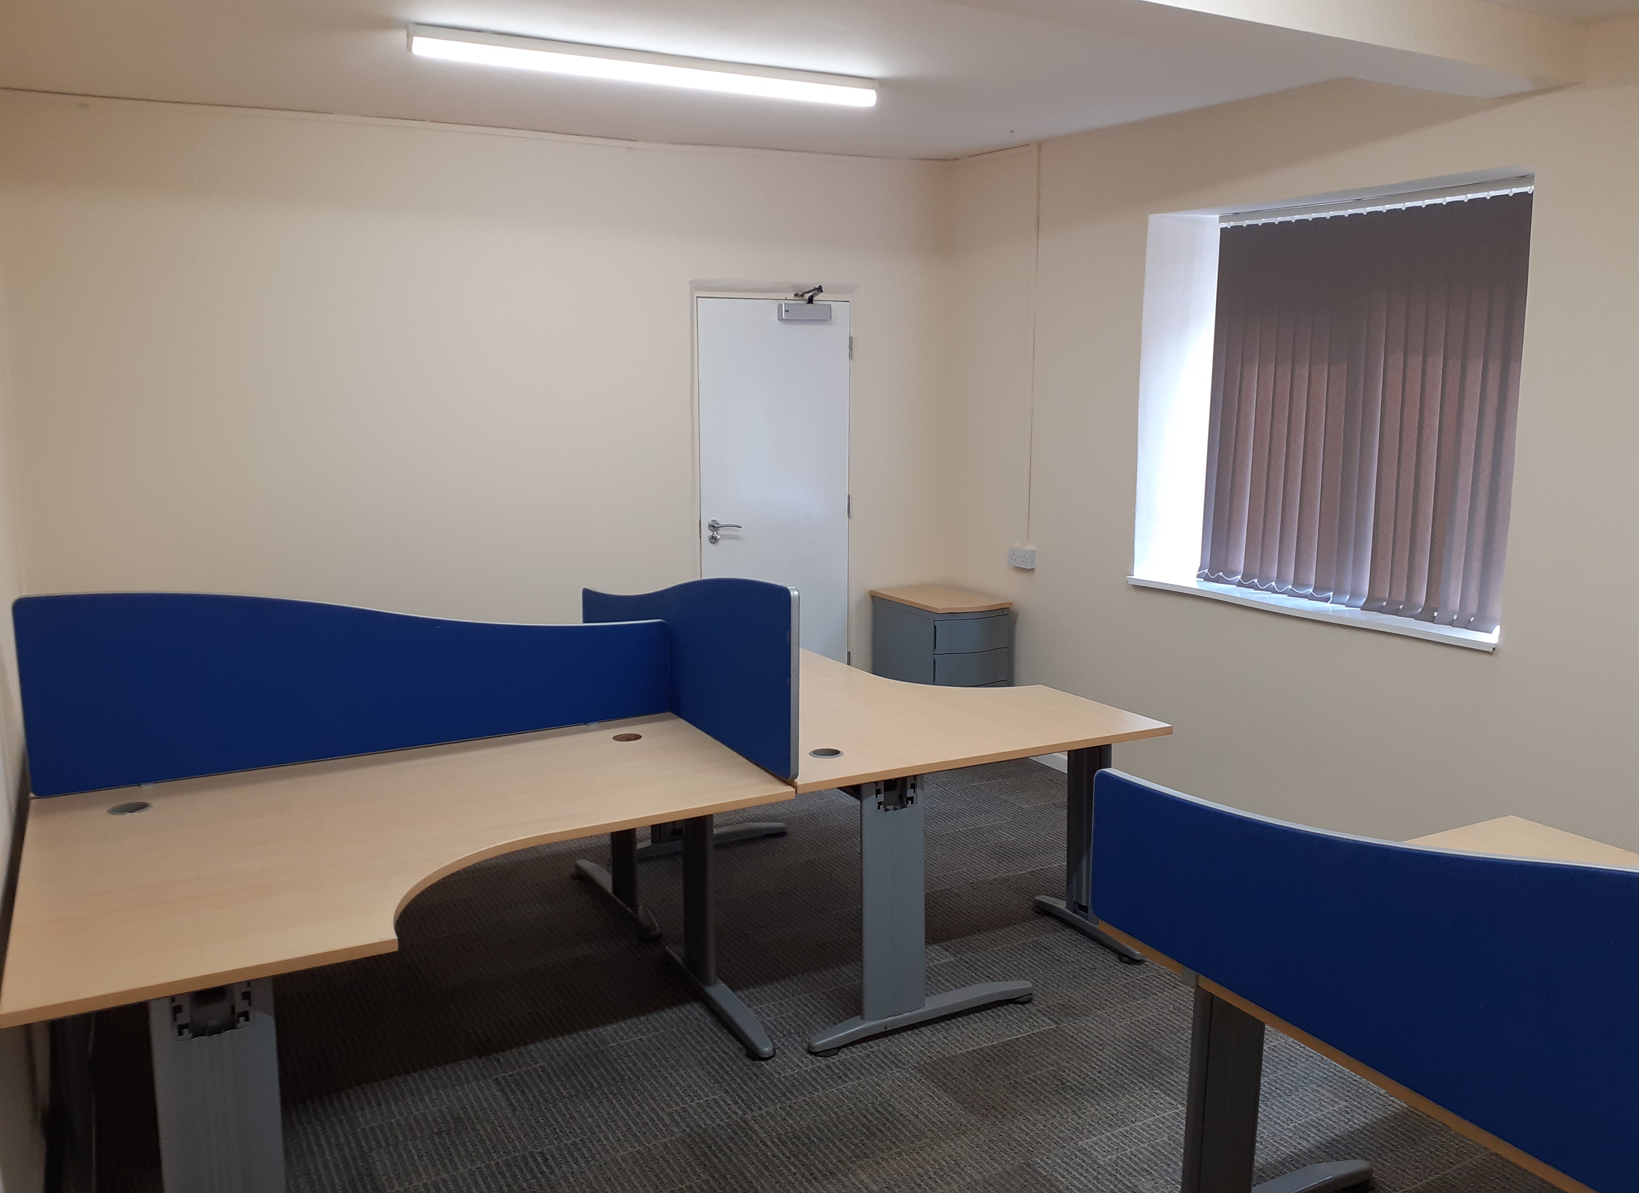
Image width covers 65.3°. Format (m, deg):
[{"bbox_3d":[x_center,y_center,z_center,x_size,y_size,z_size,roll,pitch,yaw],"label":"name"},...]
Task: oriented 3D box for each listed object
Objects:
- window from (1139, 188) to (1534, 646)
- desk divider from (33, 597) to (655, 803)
[{"bbox_3d":[1.750,-0.644,4.415,0.300,1.430,1.550,-6,11,-29],"label":"window"},{"bbox_3d":[-1.132,0.175,3.311,1.600,0.465,0.030,-5,11,-28],"label":"desk divider"}]

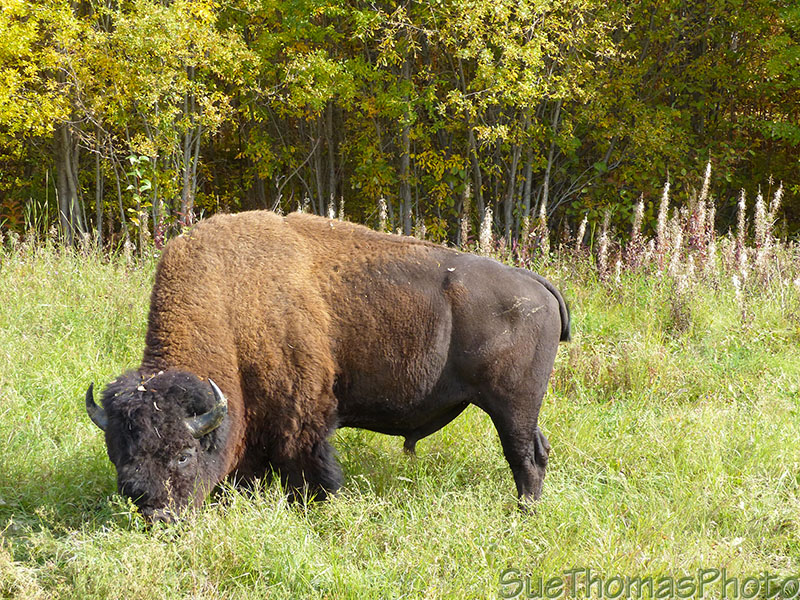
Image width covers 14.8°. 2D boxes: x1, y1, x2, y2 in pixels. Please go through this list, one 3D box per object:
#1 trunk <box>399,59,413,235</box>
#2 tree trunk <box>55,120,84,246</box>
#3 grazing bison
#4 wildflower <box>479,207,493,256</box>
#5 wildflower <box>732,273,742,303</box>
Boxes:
[{"bbox_3d":[0.058,-1.623,32.500,0.130,1.900,0.130,0,5,0],"label":"trunk"},{"bbox_3d":[-3.441,-1.223,32.000,0.300,1.320,0.260,0,5,0],"label":"tree trunk"},{"bbox_3d":[-0.402,0.357,17.300,2.750,1.760,1.000,-2,5,-23],"label":"grazing bison"},{"bbox_3d":[0.793,-0.635,28.500,0.130,0.470,0.130,0,5,0],"label":"wildflower"},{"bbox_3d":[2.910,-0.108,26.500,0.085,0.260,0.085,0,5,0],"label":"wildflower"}]

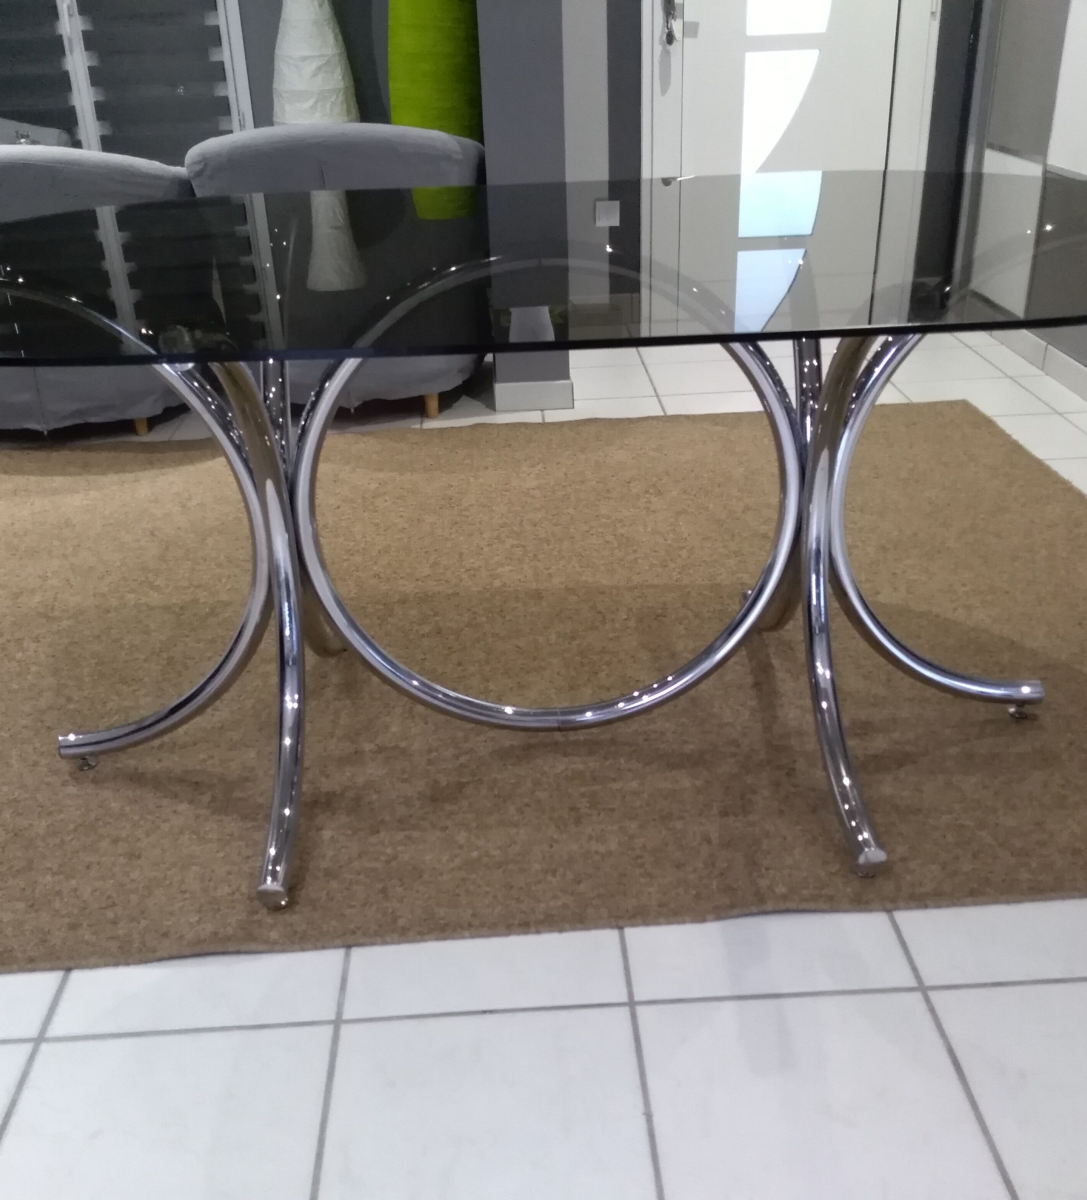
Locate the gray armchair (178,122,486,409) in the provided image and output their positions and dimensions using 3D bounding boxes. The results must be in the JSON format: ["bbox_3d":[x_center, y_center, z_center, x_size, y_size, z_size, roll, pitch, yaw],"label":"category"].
[{"bbox_3d":[-0.537,-0.959,3.374,0.790,0.760,0.710,-3,27,-1],"label":"gray armchair"}]

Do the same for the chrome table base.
[{"bbox_3d":[0.009,-0.111,1.690,1.510,0.735,0.750,-3,27,-1],"label":"chrome table base"}]

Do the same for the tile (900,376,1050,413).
[{"bbox_3d":[1.182,-0.550,3.296,0.334,0.010,0.327,-3,27,-1],"label":"tile"}]

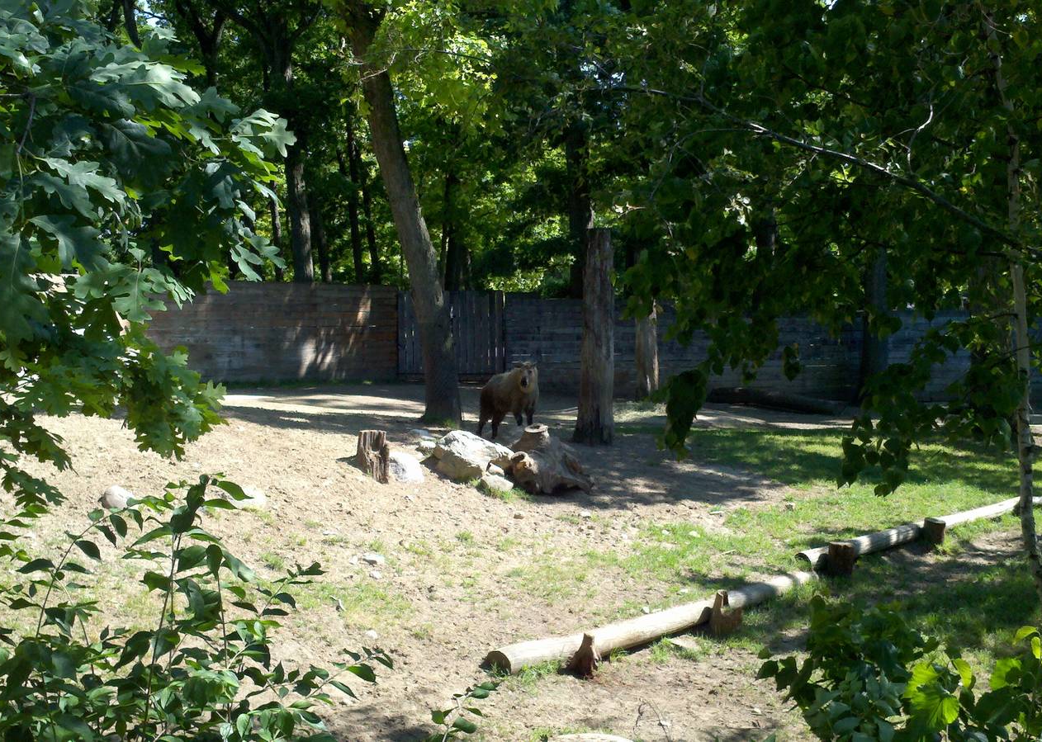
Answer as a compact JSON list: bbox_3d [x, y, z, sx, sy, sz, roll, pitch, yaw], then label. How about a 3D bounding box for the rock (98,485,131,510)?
[{"bbox_3d":[-4.936,1.547,12.800,0.420,0.270,0.360,0,4,0],"label":"rock"}]

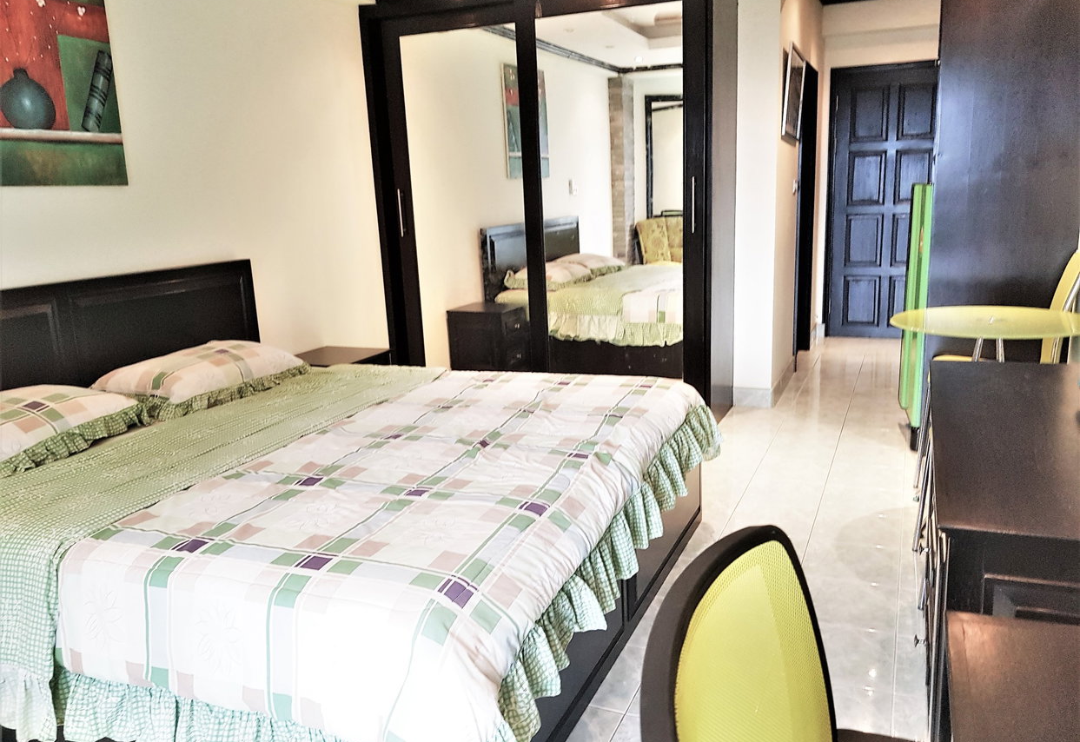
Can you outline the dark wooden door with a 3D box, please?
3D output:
[{"bbox_3d":[2.669,-1.267,6.231,0.829,2.057,0.073,3,13,24],"label":"dark wooden door"}]

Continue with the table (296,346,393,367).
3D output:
[{"bbox_3d":[-1.035,0.155,4.096,0.423,0.467,0.448,3,13,24],"label":"table"}]

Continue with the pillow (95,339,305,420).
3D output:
[{"bbox_3d":[-1.306,-0.002,3.135,0.508,0.154,0.786,3,13,24],"label":"pillow"}]

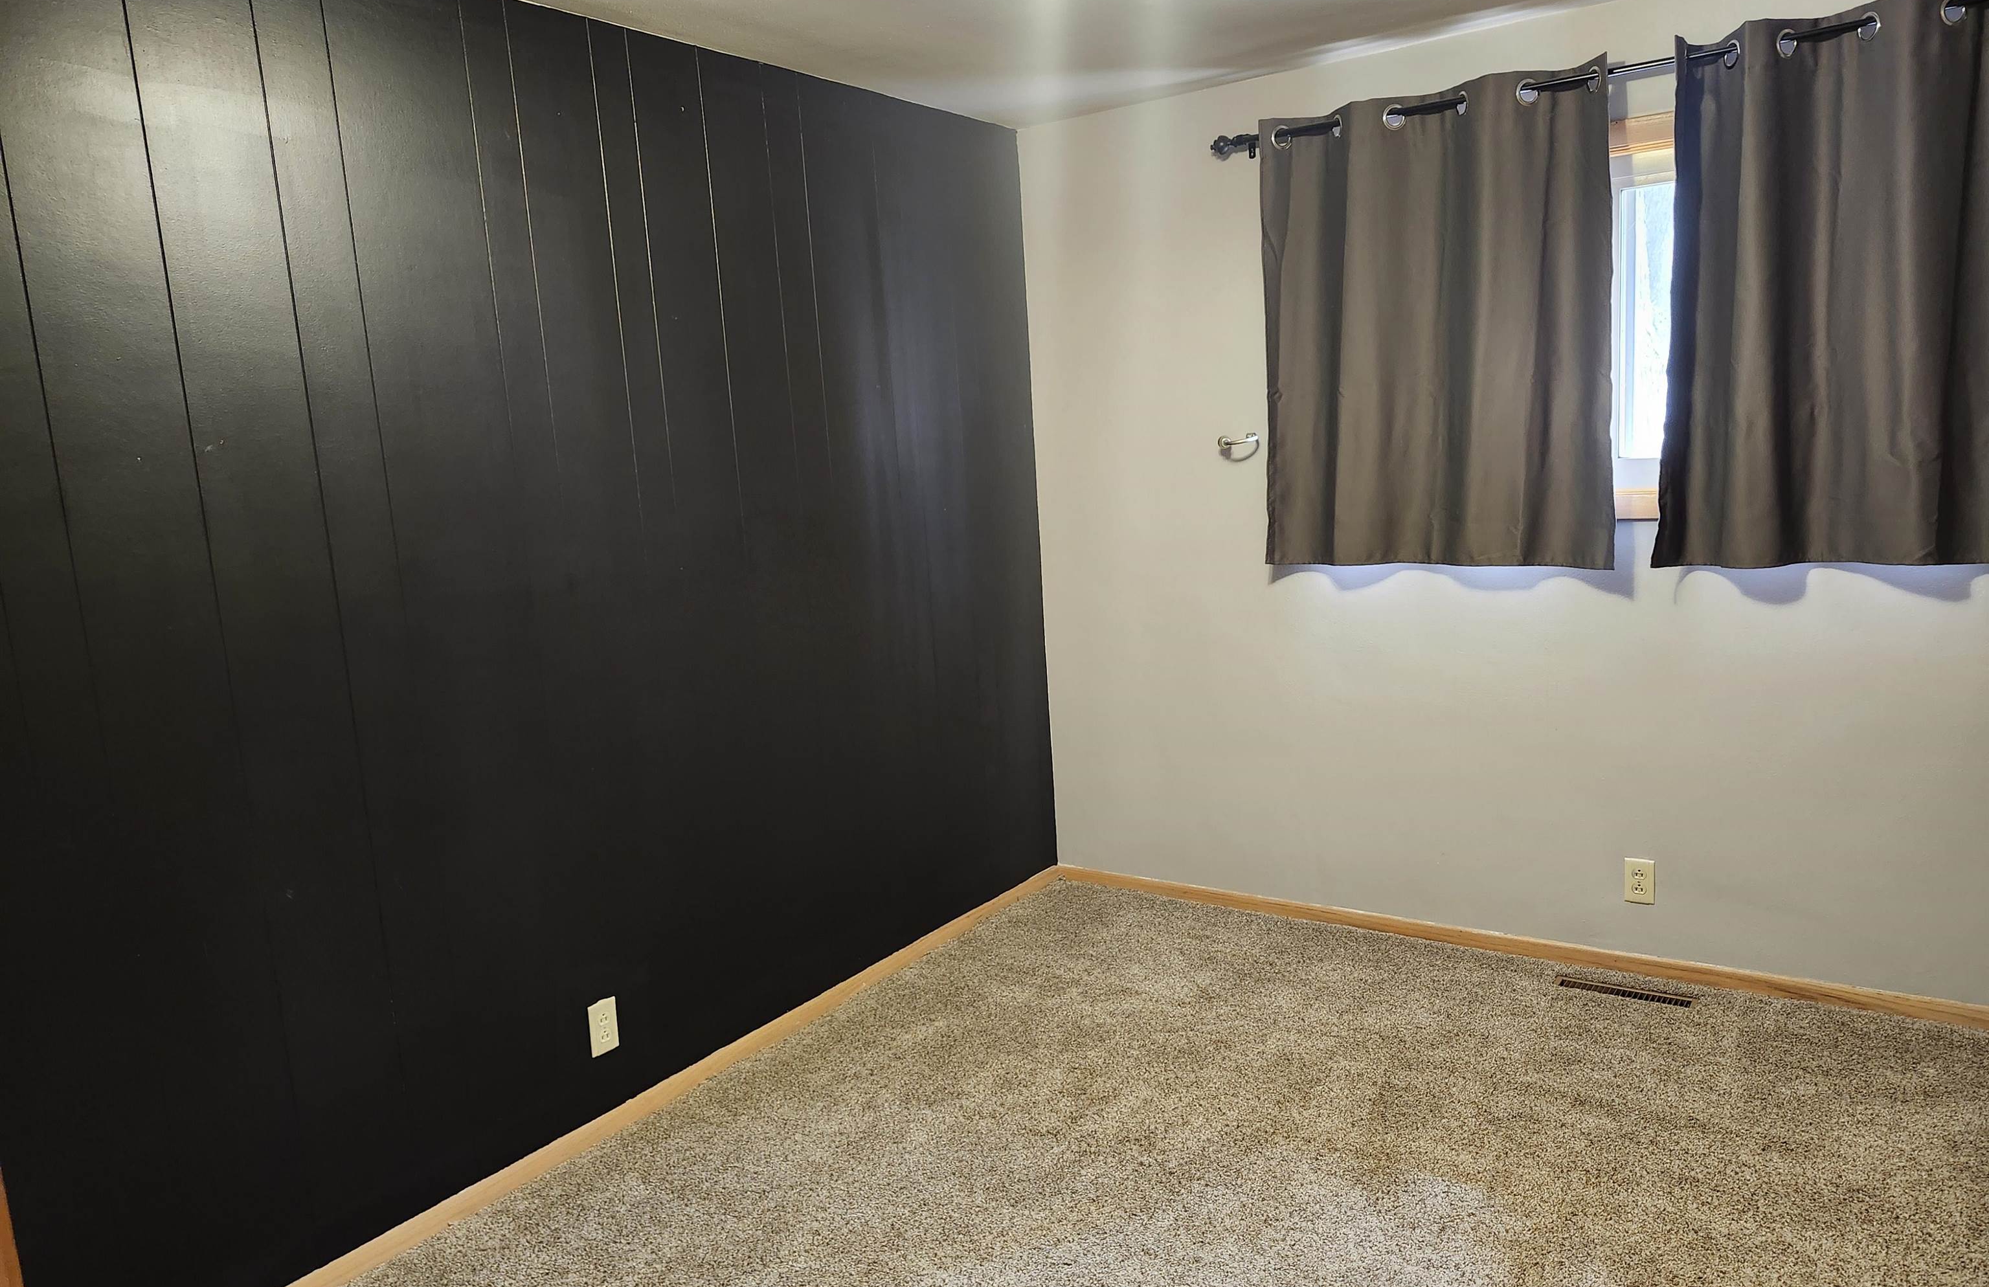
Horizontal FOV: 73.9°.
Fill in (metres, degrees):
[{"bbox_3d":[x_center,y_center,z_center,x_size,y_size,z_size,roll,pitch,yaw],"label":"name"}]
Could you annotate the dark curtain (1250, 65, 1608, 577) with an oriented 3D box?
[{"bbox_3d":[1.073,-0.771,3.301,0.855,1.155,0.100,3,11,35],"label":"dark curtain"}]

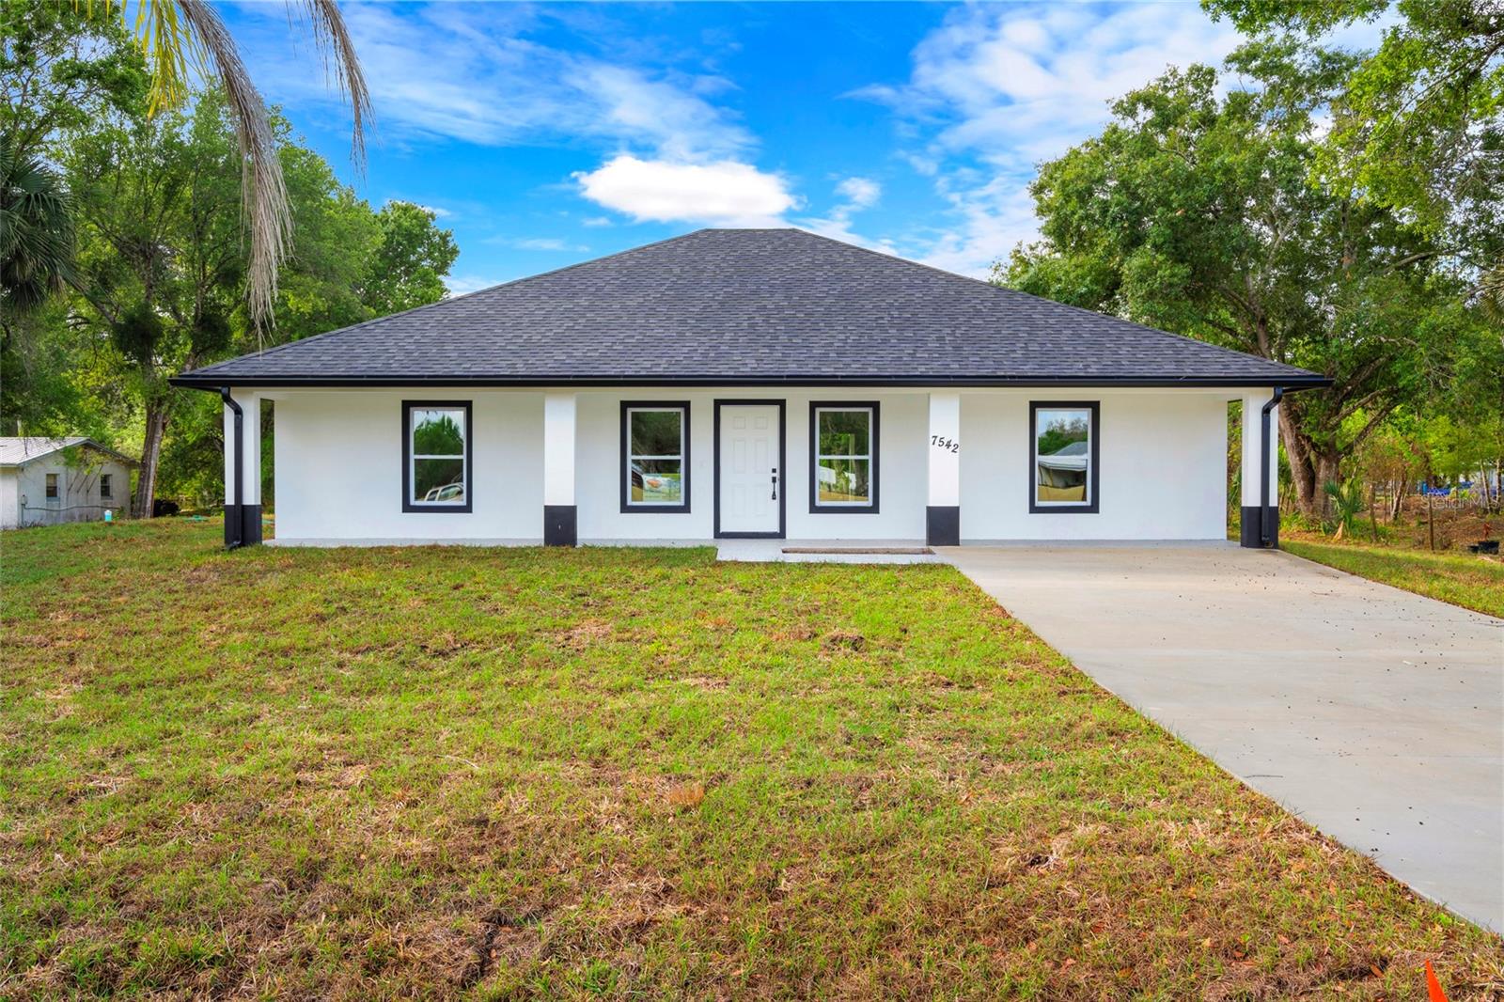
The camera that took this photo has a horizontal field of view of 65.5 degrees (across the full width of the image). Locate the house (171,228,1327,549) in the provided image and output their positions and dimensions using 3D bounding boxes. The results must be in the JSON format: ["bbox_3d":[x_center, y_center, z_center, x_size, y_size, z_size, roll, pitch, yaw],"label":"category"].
[{"bbox_3d":[-0.030,-2.470,23.600,16.350,6.000,14.400,0,1,0],"label":"house"}]

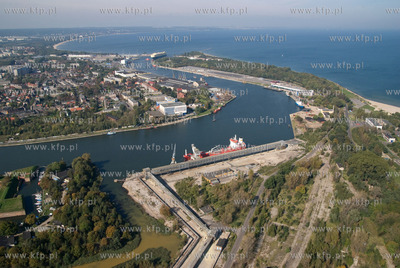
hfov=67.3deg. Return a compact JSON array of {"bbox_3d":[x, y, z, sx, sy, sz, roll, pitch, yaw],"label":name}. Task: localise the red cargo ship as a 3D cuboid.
[{"bbox_3d":[26.710,24.010,532.920,121.000,32.300,18.100,-9,21,-23],"label":"red cargo ship"}]

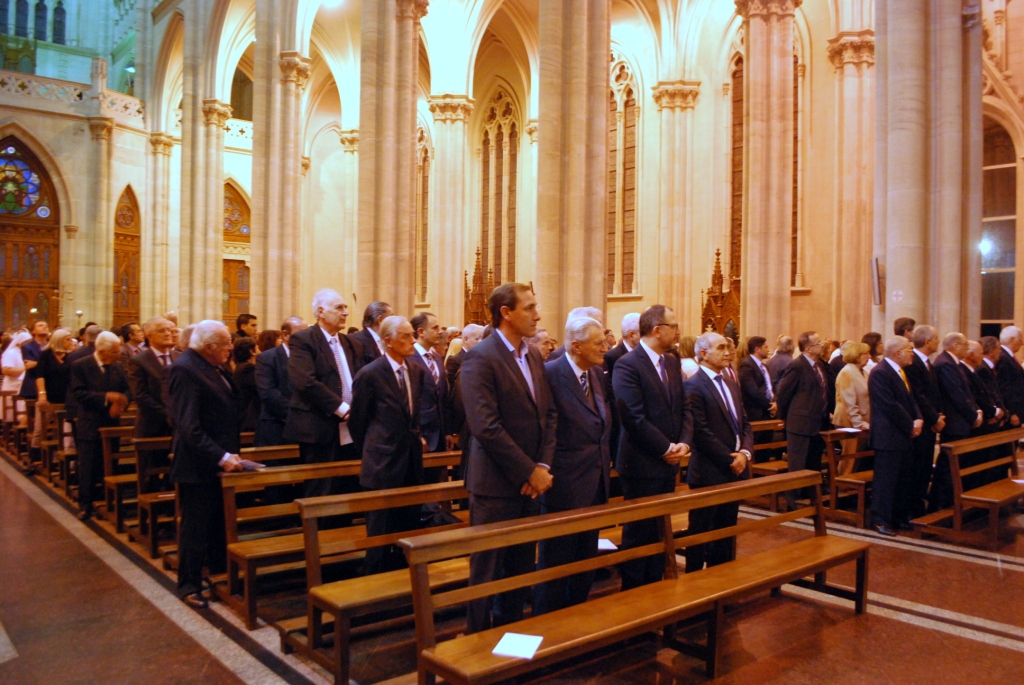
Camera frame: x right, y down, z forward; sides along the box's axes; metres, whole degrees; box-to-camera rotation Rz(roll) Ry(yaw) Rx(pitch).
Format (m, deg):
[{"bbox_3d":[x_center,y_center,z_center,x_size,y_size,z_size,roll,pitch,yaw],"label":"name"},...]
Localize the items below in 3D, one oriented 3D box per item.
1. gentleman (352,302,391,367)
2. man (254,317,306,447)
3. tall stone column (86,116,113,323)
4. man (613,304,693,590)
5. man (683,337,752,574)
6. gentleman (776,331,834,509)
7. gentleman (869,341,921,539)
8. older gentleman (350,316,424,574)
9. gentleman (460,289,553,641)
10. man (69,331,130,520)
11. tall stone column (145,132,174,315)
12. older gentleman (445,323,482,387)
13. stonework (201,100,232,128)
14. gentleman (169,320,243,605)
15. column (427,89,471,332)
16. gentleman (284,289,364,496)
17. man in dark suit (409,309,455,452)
[{"bbox_3d":[-1.015,0.632,5.580,0.350,1.875,0.500,0,-1,30],"label":"gentleman"},{"bbox_3d":[-1.711,0.686,5.799,0.370,1.750,0.530,0,-1,44],"label":"man"},{"bbox_3d":[-20.634,-4.742,38.392,1.050,13.000,0.850,2,-1,-41],"label":"tall stone column"},{"bbox_3d":[0.812,0.683,4.445,0.400,1.795,0.540,0,-1,44],"label":"man"},{"bbox_3d":[1.289,0.766,4.827,0.480,1.655,0.370,2,-1,-38],"label":"man"},{"bbox_3d":[2.827,0.775,7.353,0.550,1.762,0.420,2,-1,-44],"label":"gentleman"},{"bbox_3d":[3.320,0.801,6.669,0.530,1.706,0.370,2,-1,-44],"label":"gentleman"},{"bbox_3d":[-0.717,0.704,4.413,0.360,1.705,0.480,0,-1,38],"label":"older gentleman"},{"bbox_3d":[-0.024,0.633,3.664,0.370,1.845,0.510,0,-1,39],"label":"gentleman"},{"bbox_3d":[-3.658,0.723,6.779,0.420,1.641,0.540,0,-1,31],"label":"man"},{"bbox_3d":[-18.753,-4.676,40.806,1.250,13.000,1.000,2,-1,-41],"label":"tall stone column"},{"bbox_3d":[-0.403,0.713,7.018,0.370,1.774,0.530,0,-1,44],"label":"older gentleman"},{"bbox_3d":[-13.569,-10.549,35.297,1.300,1.270,1.250,2,-1,-41],"label":"stonework"},{"bbox_3d":[-1.886,0.702,4.729,0.430,1.680,0.480,1,-1,22],"label":"gentleman"},{"bbox_3d":[-2.787,-4.528,33.997,1.400,13.000,1.400,2,-1,-41],"label":"column"},{"bbox_3d":[-1.225,0.606,4.972,0.420,1.900,0.580,0,-1,44],"label":"gentleman"},{"bbox_3d":[-0.639,0.683,5.473,0.530,1.780,0.360,2,-1,-44],"label":"man in dark suit"}]

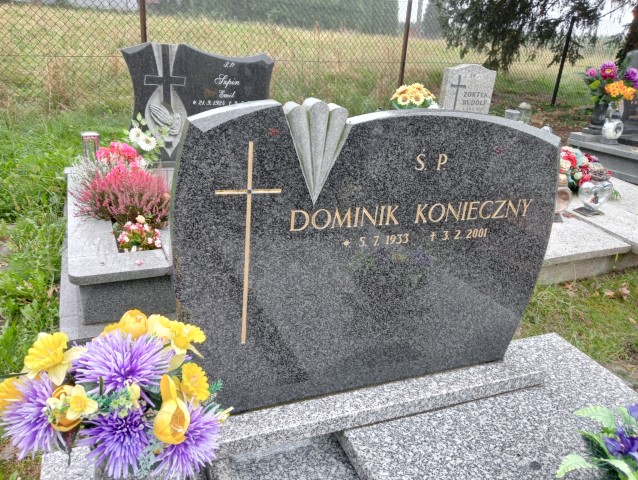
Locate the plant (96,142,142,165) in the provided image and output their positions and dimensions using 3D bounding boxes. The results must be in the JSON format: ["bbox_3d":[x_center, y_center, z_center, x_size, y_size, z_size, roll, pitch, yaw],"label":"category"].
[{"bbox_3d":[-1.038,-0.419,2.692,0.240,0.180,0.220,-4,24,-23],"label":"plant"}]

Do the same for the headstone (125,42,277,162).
[{"bbox_3d":[-0.762,-0.873,3.355,0.930,0.720,0.090,-5,25,-24],"label":"headstone"}]

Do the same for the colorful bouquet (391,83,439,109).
[{"bbox_3d":[0.679,-0.989,3.715,0.320,0.280,0.300,-4,24,-23],"label":"colorful bouquet"}]

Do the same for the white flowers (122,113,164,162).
[{"bbox_3d":[-1.047,-0.592,3.083,0.240,0.320,0.220,-4,24,-23],"label":"white flowers"}]

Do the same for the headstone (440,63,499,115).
[{"bbox_3d":[1.180,-1.109,4.230,0.470,0.630,0.080,-4,24,-23],"label":"headstone"}]

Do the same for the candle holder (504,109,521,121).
[{"bbox_3d":[1.550,-0.969,4.151,0.110,0.170,0.110,-4,24,-23],"label":"candle holder"}]

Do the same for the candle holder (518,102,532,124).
[{"bbox_3d":[1.681,-1.001,4.220,0.100,0.230,0.100,-4,24,-23],"label":"candle holder"}]

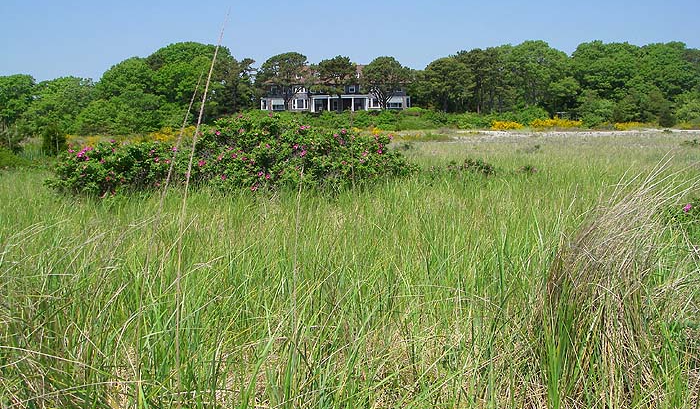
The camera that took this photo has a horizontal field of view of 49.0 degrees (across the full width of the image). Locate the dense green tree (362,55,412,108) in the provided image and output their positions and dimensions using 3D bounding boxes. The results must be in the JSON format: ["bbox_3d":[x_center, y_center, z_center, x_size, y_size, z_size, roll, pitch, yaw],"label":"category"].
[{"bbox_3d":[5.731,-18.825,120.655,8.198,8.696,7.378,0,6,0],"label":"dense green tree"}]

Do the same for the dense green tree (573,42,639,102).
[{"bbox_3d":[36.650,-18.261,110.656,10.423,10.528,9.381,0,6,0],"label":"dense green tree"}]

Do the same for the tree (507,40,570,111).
[{"bbox_3d":[27.628,-18.660,112.623,9.429,10.570,8.486,0,6,0],"label":"tree"}]

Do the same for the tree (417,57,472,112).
[{"bbox_3d":[14.596,-18.440,118.685,8.685,8.708,7.816,0,6,0],"label":"tree"}]

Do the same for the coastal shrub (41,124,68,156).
[{"bbox_3d":[-13.032,-2.909,33.887,1.238,1.407,1.176,0,6,0],"label":"coastal shrub"}]

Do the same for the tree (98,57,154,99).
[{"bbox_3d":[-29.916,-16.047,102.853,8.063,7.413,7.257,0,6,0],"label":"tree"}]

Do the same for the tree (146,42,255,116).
[{"bbox_3d":[-21.682,-17.835,110.703,15.354,10.822,11.516,0,6,0],"label":"tree"}]

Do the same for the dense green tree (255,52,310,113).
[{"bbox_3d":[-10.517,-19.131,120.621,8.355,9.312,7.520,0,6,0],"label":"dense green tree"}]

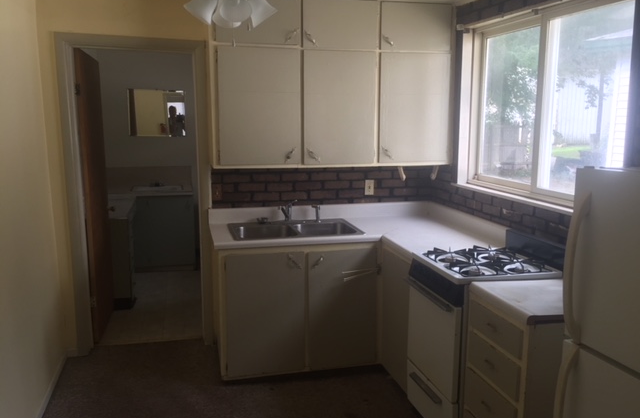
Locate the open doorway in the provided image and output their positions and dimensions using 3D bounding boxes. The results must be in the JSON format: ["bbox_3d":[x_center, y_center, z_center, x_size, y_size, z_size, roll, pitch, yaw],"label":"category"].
[{"bbox_3d":[-1.248,-0.061,3.733,0.944,2.172,0.130,-2,10,-15],"label":"open doorway"}]

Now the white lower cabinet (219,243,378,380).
[{"bbox_3d":[-0.181,0.606,3.768,1.078,0.870,0.615,-2,10,-15],"label":"white lower cabinet"}]

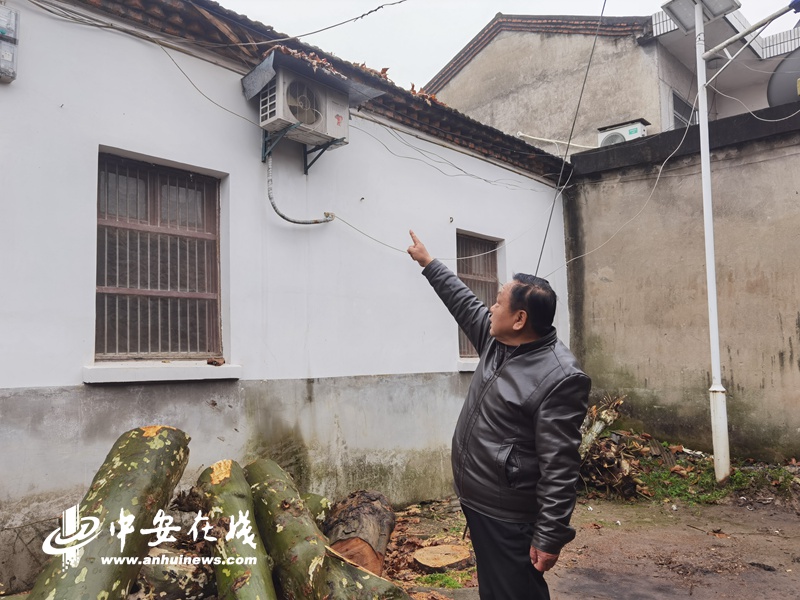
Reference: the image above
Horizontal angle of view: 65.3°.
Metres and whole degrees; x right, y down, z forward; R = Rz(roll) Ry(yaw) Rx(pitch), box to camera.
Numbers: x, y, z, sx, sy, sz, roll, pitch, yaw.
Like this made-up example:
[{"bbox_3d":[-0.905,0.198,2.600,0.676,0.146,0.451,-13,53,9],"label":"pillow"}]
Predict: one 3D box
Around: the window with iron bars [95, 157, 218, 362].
[{"bbox_3d":[-1.846,-0.285,4.825,1.000,1.500,0.100,4,-7,-44],"label":"window with iron bars"}]

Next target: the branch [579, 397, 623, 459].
[{"bbox_3d":[2.227,1.475,7.000,0.350,0.880,0.350,31,-5,21],"label":"branch"}]

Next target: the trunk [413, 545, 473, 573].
[{"bbox_3d":[0.315,1.886,4.550,0.440,0.100,0.440,0,-5,0],"label":"trunk"}]

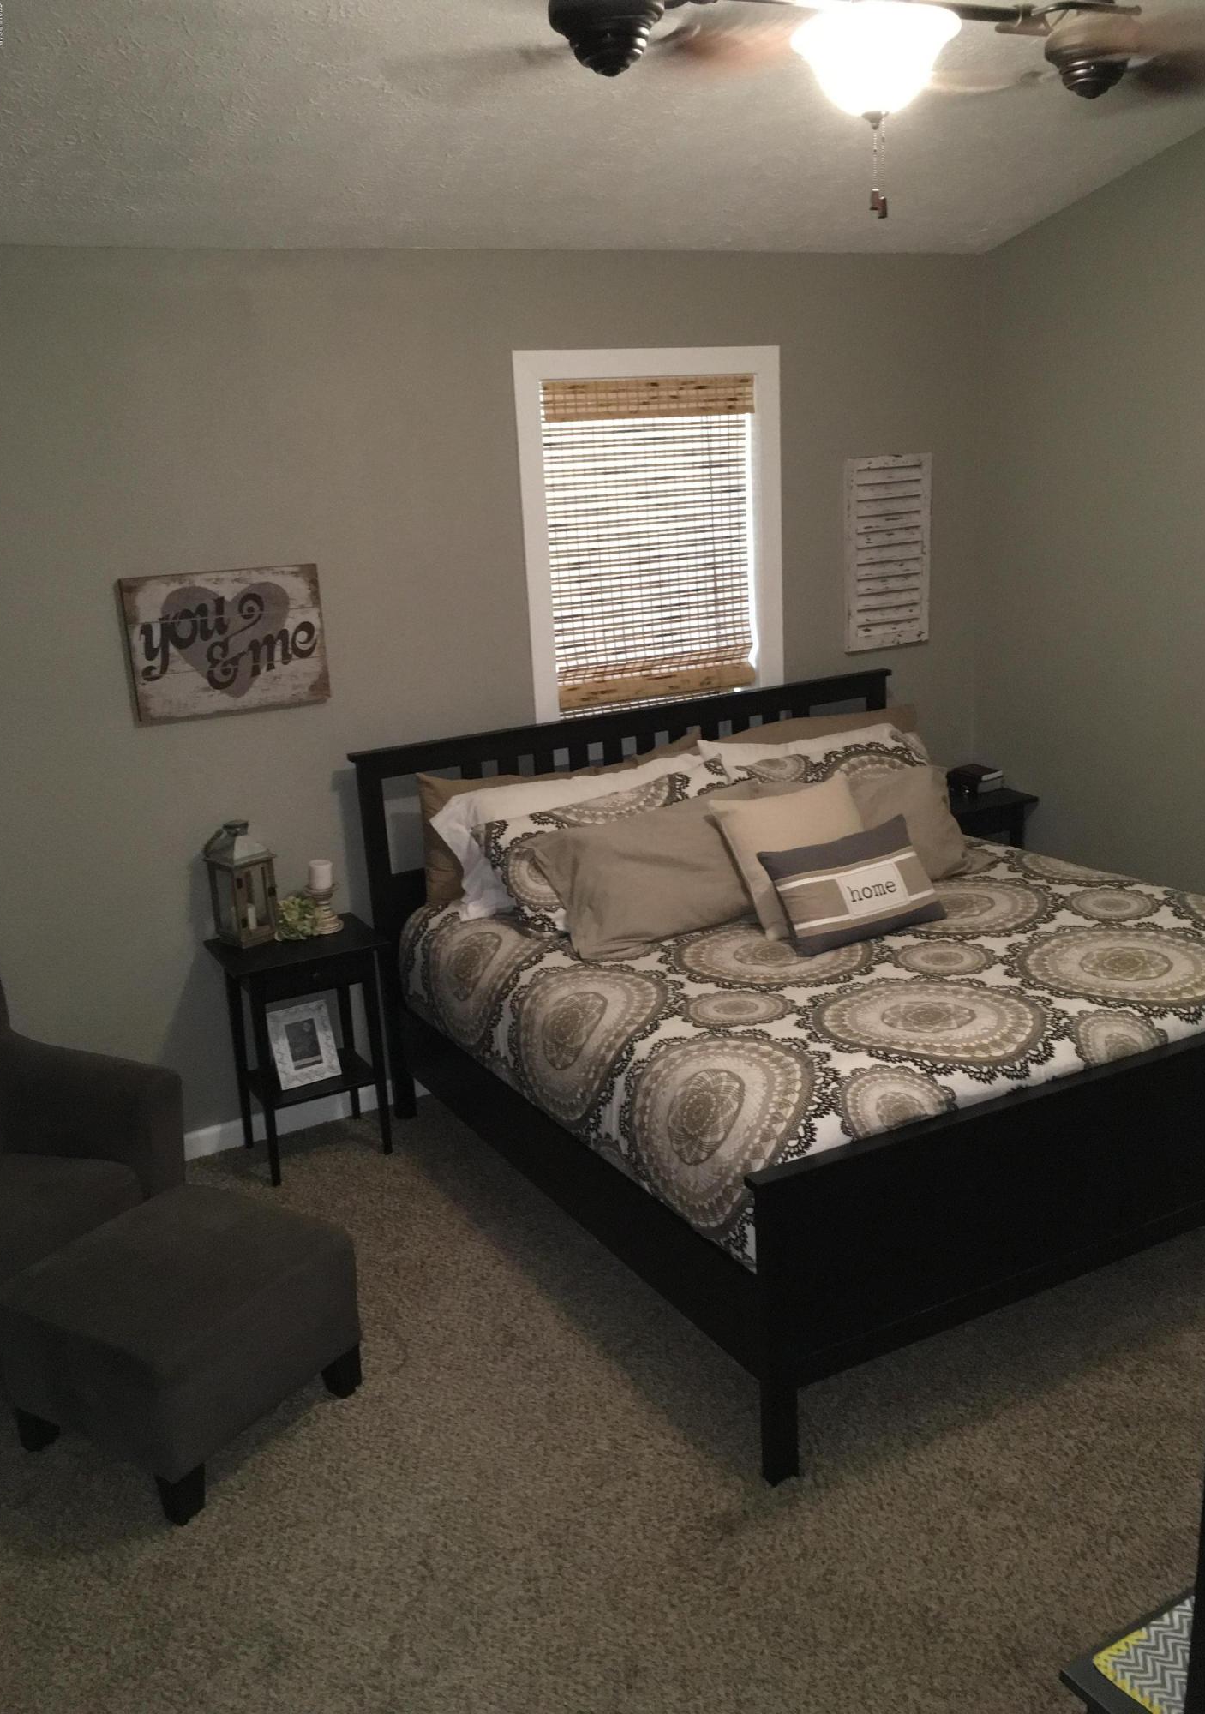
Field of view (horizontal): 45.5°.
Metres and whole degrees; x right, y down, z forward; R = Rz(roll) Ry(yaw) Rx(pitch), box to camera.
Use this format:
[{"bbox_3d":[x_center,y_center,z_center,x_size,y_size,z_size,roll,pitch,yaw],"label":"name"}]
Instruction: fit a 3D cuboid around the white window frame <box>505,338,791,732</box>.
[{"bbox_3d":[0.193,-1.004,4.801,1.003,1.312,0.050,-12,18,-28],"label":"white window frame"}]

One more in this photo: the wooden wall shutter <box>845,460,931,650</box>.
[{"bbox_3d":[1.045,-1.115,5.275,0.393,0.683,0.030,-12,18,-28],"label":"wooden wall shutter"}]

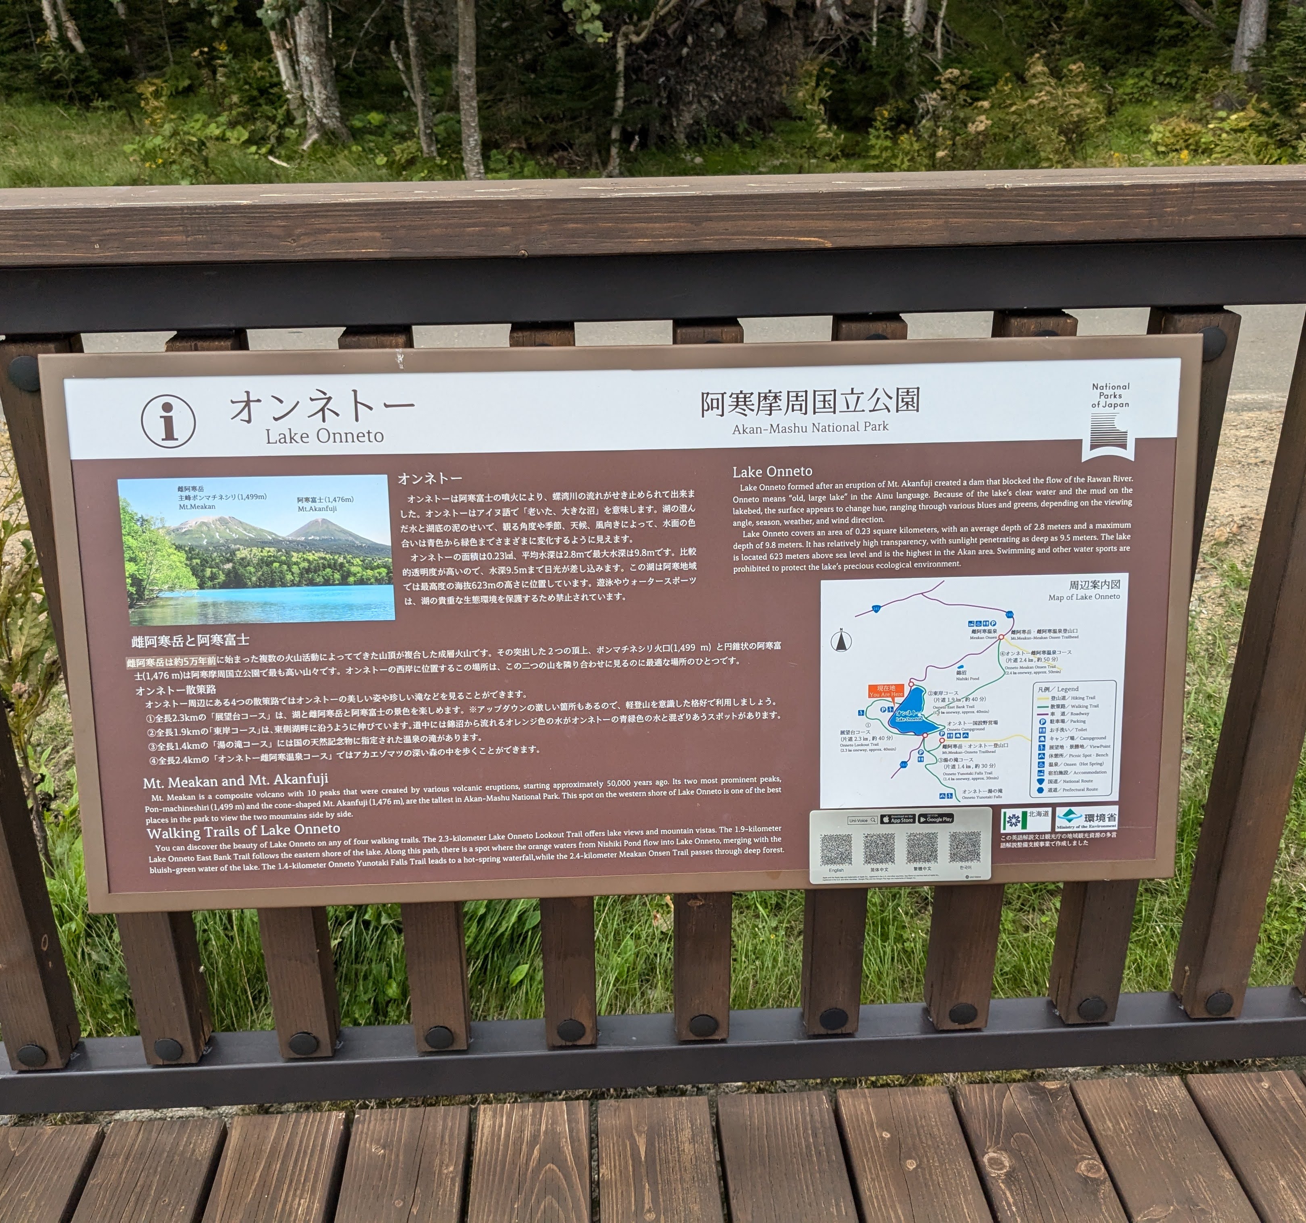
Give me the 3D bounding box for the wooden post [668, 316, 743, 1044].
[{"bbox_3d":[0.054,0.109,1.323,0.059,0.818,0.058,-2,24,-2],"label":"wooden post"}]

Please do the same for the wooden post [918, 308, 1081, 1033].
[{"bbox_3d":[0.353,0.100,1.336,0.059,0.818,0.058,-2,24,-2],"label":"wooden post"}]

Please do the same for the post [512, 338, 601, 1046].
[{"bbox_3d":[-0.096,0.113,1.317,0.059,0.818,0.058,-2,24,-2],"label":"post"}]

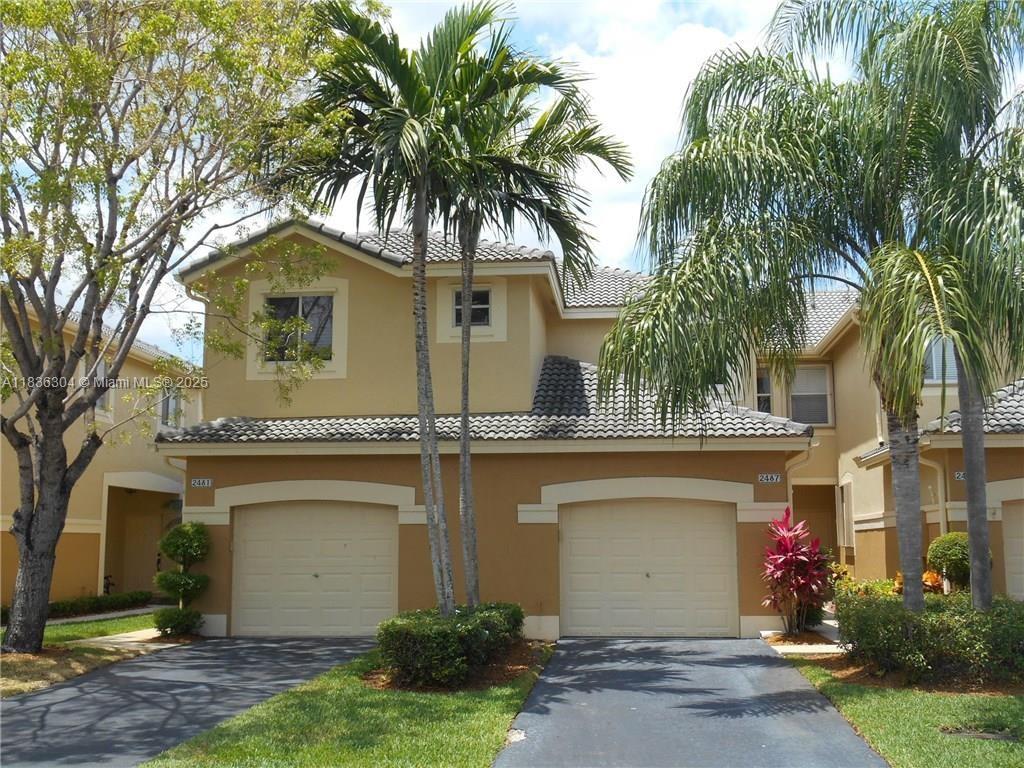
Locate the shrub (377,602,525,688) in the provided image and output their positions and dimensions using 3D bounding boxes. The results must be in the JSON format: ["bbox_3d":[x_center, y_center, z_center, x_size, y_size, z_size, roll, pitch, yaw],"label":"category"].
[{"bbox_3d":[-0.765,3.249,15.249,1.550,0.780,2.700,-1,-8,6],"label":"shrub"}]

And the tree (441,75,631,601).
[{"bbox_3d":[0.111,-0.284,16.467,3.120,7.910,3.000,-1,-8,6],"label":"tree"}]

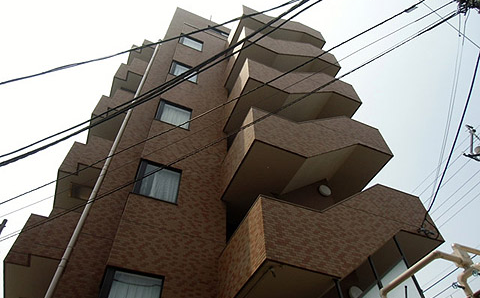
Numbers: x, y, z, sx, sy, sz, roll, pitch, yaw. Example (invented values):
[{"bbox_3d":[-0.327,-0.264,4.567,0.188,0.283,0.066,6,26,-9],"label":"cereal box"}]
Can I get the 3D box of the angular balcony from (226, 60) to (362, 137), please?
[{"bbox_3d":[1.890,-1.488,11.771,4.478,2.842,2.082,18,-54,-15],"label":"angular balcony"}]

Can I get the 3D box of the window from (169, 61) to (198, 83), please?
[{"bbox_3d":[-2.086,-2.834,12.515,1.053,1.192,0.146,18,-54,-15],"label":"window"}]

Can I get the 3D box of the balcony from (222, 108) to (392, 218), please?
[{"bbox_3d":[1.952,0.343,9.496,4.478,2.842,2.082,18,-54,-15],"label":"balcony"}]

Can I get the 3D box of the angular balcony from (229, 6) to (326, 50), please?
[{"bbox_3d":[1.768,-5.074,16.228,4.478,2.757,2.082,18,-54,-15],"label":"angular balcony"}]

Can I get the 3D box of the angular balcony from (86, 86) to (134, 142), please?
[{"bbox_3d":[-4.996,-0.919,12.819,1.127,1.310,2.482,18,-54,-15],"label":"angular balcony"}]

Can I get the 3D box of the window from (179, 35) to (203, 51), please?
[{"bbox_3d":[-2.148,-4.646,14.768,1.053,1.058,0.146,18,-54,-15],"label":"window"}]

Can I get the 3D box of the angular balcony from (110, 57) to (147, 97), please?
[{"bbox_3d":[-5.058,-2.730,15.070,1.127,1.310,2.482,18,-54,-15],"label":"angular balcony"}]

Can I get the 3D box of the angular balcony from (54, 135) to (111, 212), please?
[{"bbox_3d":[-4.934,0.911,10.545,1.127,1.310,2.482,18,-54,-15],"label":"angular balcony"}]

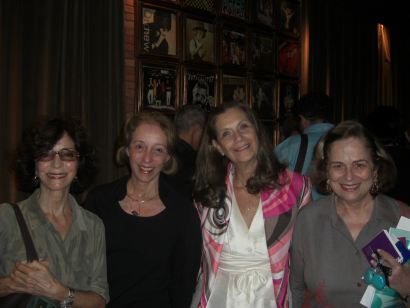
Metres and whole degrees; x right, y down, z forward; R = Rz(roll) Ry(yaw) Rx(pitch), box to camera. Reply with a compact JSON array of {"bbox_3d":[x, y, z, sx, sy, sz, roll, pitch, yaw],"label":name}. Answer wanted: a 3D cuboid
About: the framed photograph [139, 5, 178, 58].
[{"bbox_3d":[-0.330,-0.900,3.370,0.350,0.355,0.030,-3,3,-45],"label":"framed photograph"}]

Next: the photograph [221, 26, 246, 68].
[{"bbox_3d":[0.262,-0.930,3.960,0.350,0.355,0.030,-3,3,-45],"label":"photograph"}]

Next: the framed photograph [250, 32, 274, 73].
[{"bbox_3d":[0.560,-0.945,4.260,0.350,0.355,0.030,-3,3,-45],"label":"framed photograph"}]

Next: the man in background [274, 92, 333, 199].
[{"bbox_3d":[0.615,0.500,2.620,0.540,1.720,0.360,-2,3,-34],"label":"man in background"}]

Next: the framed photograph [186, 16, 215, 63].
[{"bbox_3d":[-0.035,-0.915,3.660,0.350,0.355,0.030,-3,3,-45],"label":"framed photograph"}]

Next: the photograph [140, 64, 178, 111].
[{"bbox_3d":[-0.330,-0.485,3.380,0.350,0.355,0.030,-3,3,-45],"label":"photograph"}]

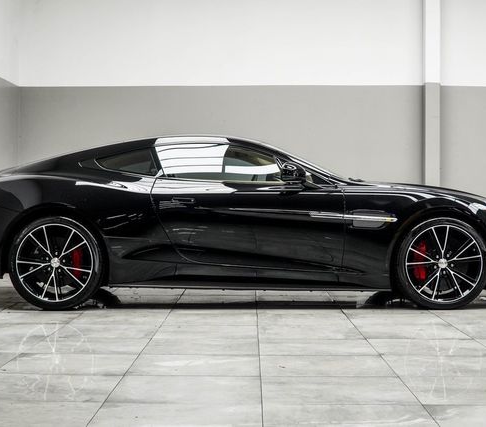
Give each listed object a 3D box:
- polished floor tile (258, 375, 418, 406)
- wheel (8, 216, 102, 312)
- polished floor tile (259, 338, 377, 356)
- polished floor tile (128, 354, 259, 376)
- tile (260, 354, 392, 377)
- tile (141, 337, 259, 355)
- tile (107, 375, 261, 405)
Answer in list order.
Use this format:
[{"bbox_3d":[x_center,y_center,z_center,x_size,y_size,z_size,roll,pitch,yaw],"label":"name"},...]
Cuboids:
[{"bbox_3d":[0.381,0.734,3.389,0.602,0.012,0.487,0,1,1],"label":"polished floor tile"},{"bbox_3d":[-1.320,0.347,5.915,0.680,0.680,0.290,0,1,1],"label":"wheel"},{"bbox_3d":[0.390,0.717,4.356,0.602,0.012,0.487,0,1,1],"label":"polished floor tile"},{"bbox_3d":[-0.217,0.723,3.878,0.602,0.012,0.487,0,1,1],"label":"polished floor tile"},{"bbox_3d":[0.385,0.725,3.872,0.602,0.012,0.487,0,1,1],"label":"tile"},{"bbox_3d":[-0.212,0.714,4.361,0.602,0.012,0.487,0,1,1],"label":"tile"},{"bbox_3d":[-0.222,0.731,3.394,0.602,0.012,0.487,0,1,1],"label":"tile"}]

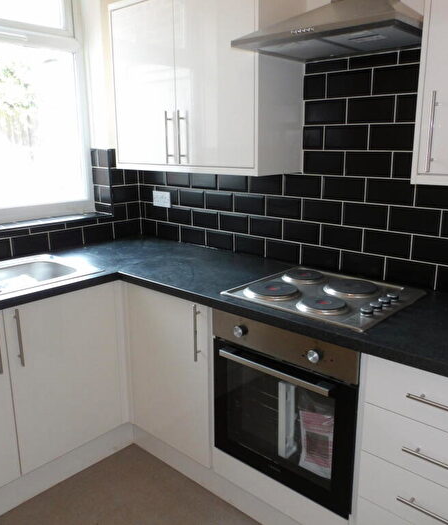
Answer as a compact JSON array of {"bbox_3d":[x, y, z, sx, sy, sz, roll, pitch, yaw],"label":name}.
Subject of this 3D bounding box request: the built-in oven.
[{"bbox_3d":[0.356,0.458,1.897,0.597,0.601,0.560,12,19,41],"label":"built-in oven"}]

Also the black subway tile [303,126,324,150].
[{"bbox_3d":[0.387,-0.531,2.080,0.099,0.101,0.010,12,19,41],"label":"black subway tile"}]

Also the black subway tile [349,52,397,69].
[{"bbox_3d":[0.570,-0.764,1.844,0.200,0.045,0.009,12,19,41],"label":"black subway tile"}]

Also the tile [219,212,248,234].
[{"bbox_3d":[0.053,-0.198,2.471,0.200,0.100,0.009,12,19,41],"label":"tile"}]

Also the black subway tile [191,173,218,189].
[{"bbox_3d":[-0.097,-0.434,2.564,0.200,0.100,0.010,12,19,41],"label":"black subway tile"}]

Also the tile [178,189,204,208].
[{"bbox_3d":[-0.171,-0.349,2.655,0.200,0.100,0.010,12,19,41],"label":"tile"}]

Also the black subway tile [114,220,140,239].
[{"bbox_3d":[-0.581,-0.200,2.927,0.010,0.101,0.194,12,19,41],"label":"black subway tile"}]

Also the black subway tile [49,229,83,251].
[{"bbox_3d":[-0.857,-0.128,2.653,0.009,0.098,0.200,13,19,42],"label":"black subway tile"}]

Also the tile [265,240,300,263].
[{"bbox_3d":[0.281,-0.054,2.306,0.200,0.099,0.010,12,19,41],"label":"tile"}]

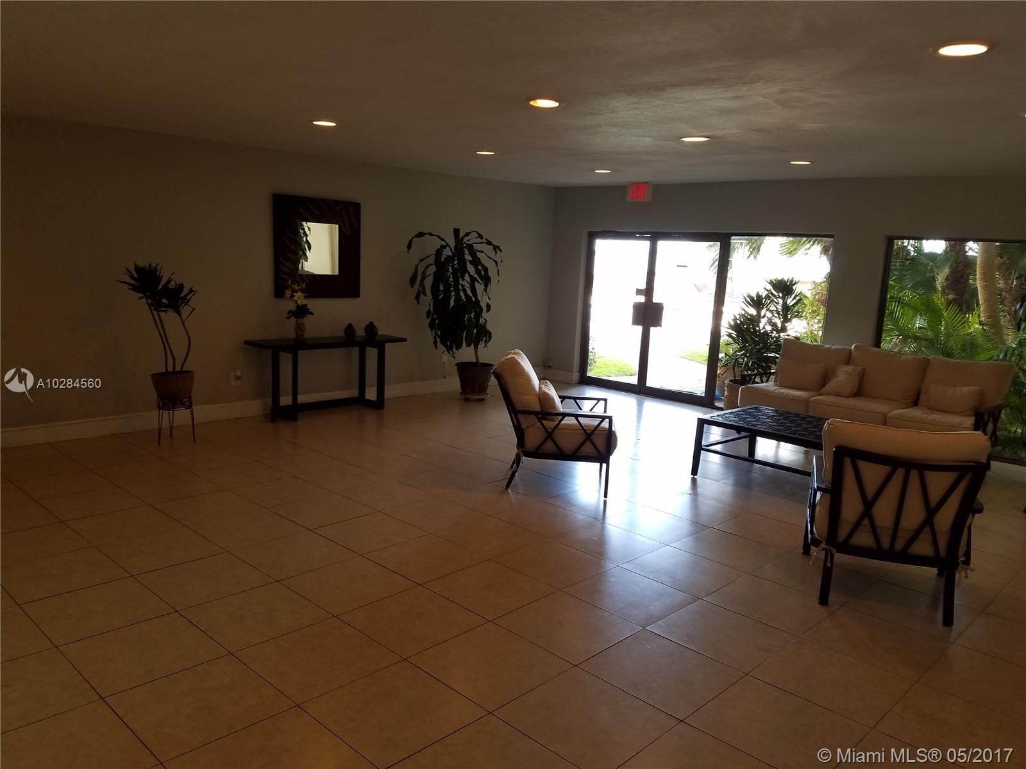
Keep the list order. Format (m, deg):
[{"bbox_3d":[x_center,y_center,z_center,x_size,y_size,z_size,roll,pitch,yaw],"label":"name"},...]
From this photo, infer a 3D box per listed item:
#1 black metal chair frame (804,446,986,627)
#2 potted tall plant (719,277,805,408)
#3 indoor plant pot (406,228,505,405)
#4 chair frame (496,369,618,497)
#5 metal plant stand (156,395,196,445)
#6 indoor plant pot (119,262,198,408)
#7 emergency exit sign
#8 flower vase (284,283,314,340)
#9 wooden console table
[{"bbox_3d":[1.966,0.690,4.027,0.750,0.850,0.870,6,10,18],"label":"black metal chair frame"},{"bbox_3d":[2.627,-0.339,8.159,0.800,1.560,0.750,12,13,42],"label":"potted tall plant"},{"bbox_3d":[-0.628,-0.742,8.440,1.022,1.896,0.927,2,10,-4],"label":"indoor plant pot"},{"bbox_3d":[0.293,0.299,5.691,0.869,0.838,0.733,3,10,3],"label":"chair frame"},{"bbox_3d":[-2.760,0.282,6.322,0.322,0.380,0.322,-1,10,-24],"label":"metal plant stand"},{"bbox_3d":[-2.833,-0.394,6.162,0.618,1.117,0.494,-2,10,-25],"label":"indoor plant pot"},{"bbox_3d":[1.509,-2.307,9.264,0.320,0.220,0.060,12,13,42],"label":"emergency exit sign"},{"bbox_3d":[-2.052,-0.686,7.381,0.250,0.570,0.260,12,13,42],"label":"flower vase"},{"bbox_3d":[-1.808,-0.081,7.672,0.442,0.738,1.576,12,13,43],"label":"wooden console table"}]

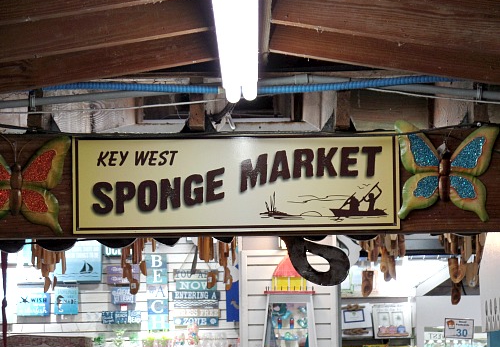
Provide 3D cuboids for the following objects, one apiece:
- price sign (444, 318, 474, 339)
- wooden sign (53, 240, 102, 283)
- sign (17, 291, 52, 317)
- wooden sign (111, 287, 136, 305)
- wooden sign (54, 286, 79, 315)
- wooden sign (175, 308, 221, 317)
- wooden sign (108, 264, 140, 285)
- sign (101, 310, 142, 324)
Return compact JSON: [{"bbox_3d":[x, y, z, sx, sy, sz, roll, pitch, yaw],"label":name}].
[{"bbox_3d":[1.210,0.897,9.500,0.164,0.114,0.006,2,-6,-3],"label":"price sign"},{"bbox_3d":[-1.335,0.679,12.820,0.374,0.346,0.040,-1,-6,-3],"label":"wooden sign"},{"bbox_3d":[-1.675,1.004,12.767,0.256,0.209,0.040,-1,-6,-3],"label":"sign"},{"bbox_3d":[-0.999,0.963,12.996,0.191,0.134,0.040,-1,-4,-3],"label":"wooden sign"},{"bbox_3d":[-1.447,1.001,12.970,0.185,0.217,0.040,-1,-4,-3],"label":"wooden sign"},{"bbox_3d":[-0.421,1.101,13.027,0.366,0.063,0.018,-1,-4,-3],"label":"wooden sign"},{"bbox_3d":[-1.003,0.800,13.010,0.253,0.141,0.035,-1,-4,-3],"label":"wooden sign"},{"bbox_3d":[-1.011,1.134,12.986,0.310,0.101,0.035,-1,-4,-3],"label":"sign"}]

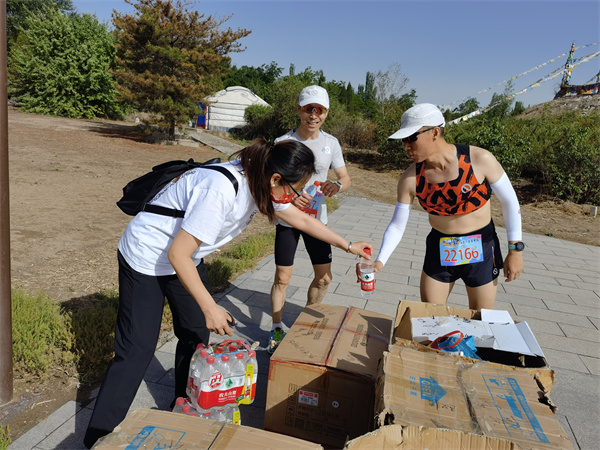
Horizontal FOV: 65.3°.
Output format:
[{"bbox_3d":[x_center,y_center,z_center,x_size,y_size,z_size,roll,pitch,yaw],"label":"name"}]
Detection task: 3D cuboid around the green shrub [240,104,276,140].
[{"bbox_3d":[-2.306,-5.694,26.000,2.000,2.000,2.000,6,12,0],"label":"green shrub"}]

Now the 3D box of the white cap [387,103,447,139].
[{"bbox_3d":[0.488,-0.433,1.960,0.270,0.150,0.180,-15,18,-17],"label":"white cap"}]

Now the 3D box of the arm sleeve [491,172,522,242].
[{"bbox_3d":[0.882,-0.063,1.995,0.105,0.310,0.115,-15,7,30],"label":"arm sleeve"}]

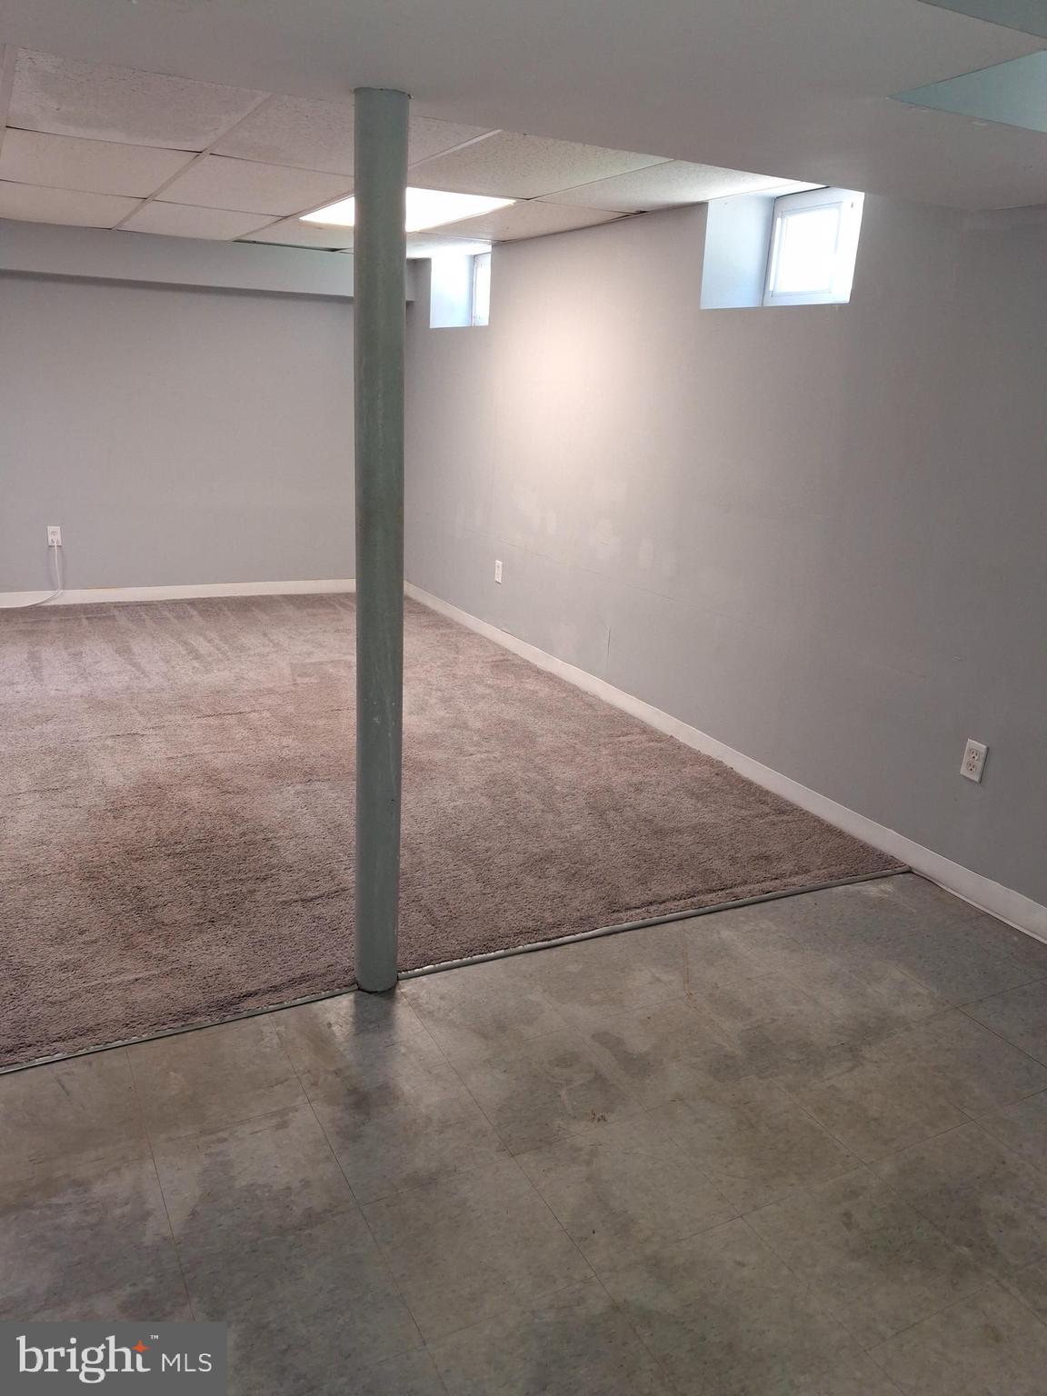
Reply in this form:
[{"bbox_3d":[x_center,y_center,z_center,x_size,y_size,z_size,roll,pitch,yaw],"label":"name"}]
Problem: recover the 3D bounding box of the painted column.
[{"bbox_3d":[-0.311,-0.220,2.174,0.101,1.908,0.101,3,17,-1],"label":"painted column"}]

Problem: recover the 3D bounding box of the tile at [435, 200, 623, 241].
[{"bbox_3d":[-0.045,-2.144,4.543,0.474,0.020,1.209,-6,20,-27],"label":"tile"}]

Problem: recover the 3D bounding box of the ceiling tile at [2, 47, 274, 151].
[{"bbox_3d":[-1.115,-1.667,2.839,0.600,0.020,0.924,-6,20,-27],"label":"ceiling tile"}]

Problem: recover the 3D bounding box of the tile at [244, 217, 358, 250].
[{"bbox_3d":[-1.091,-2.442,5.321,0.600,0.020,1.209,-6,20,-27],"label":"tile"}]

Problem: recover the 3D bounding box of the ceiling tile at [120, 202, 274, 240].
[{"bbox_3d":[-1.631,-2.383,5.045,0.600,0.020,1.209,-6,20,-27],"label":"ceiling tile"}]

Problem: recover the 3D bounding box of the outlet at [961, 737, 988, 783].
[{"bbox_3d":[1.298,0.181,2.908,0.010,0.115,0.070,-6,20,-27],"label":"outlet"}]

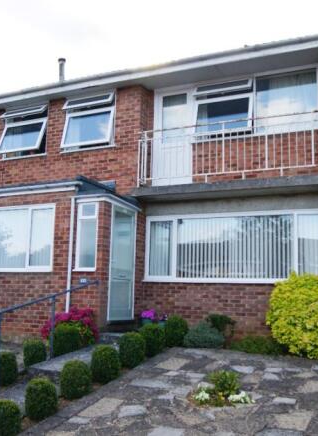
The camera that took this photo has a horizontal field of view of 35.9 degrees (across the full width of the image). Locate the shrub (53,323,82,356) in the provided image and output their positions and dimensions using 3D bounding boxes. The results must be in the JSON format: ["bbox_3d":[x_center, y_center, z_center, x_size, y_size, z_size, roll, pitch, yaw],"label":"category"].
[{"bbox_3d":[-1.405,1.877,7.520,0.430,0.520,0.430,1,-8,0],"label":"shrub"}]

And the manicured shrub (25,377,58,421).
[{"bbox_3d":[-1.256,1.952,5.321,0.339,0.449,0.339,1,-8,0],"label":"manicured shrub"}]

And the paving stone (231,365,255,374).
[{"bbox_3d":[1.191,2.158,6.921,0.310,0.040,0.300,-2,-2,25],"label":"paving stone"}]

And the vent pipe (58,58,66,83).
[{"bbox_3d":[-2.077,-3.110,10.453,0.155,0.620,0.155,1,-9,0],"label":"vent pipe"}]

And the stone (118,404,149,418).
[{"bbox_3d":[-0.289,2.178,5.478,0.295,0.040,0.360,-2,-1,2],"label":"stone"}]

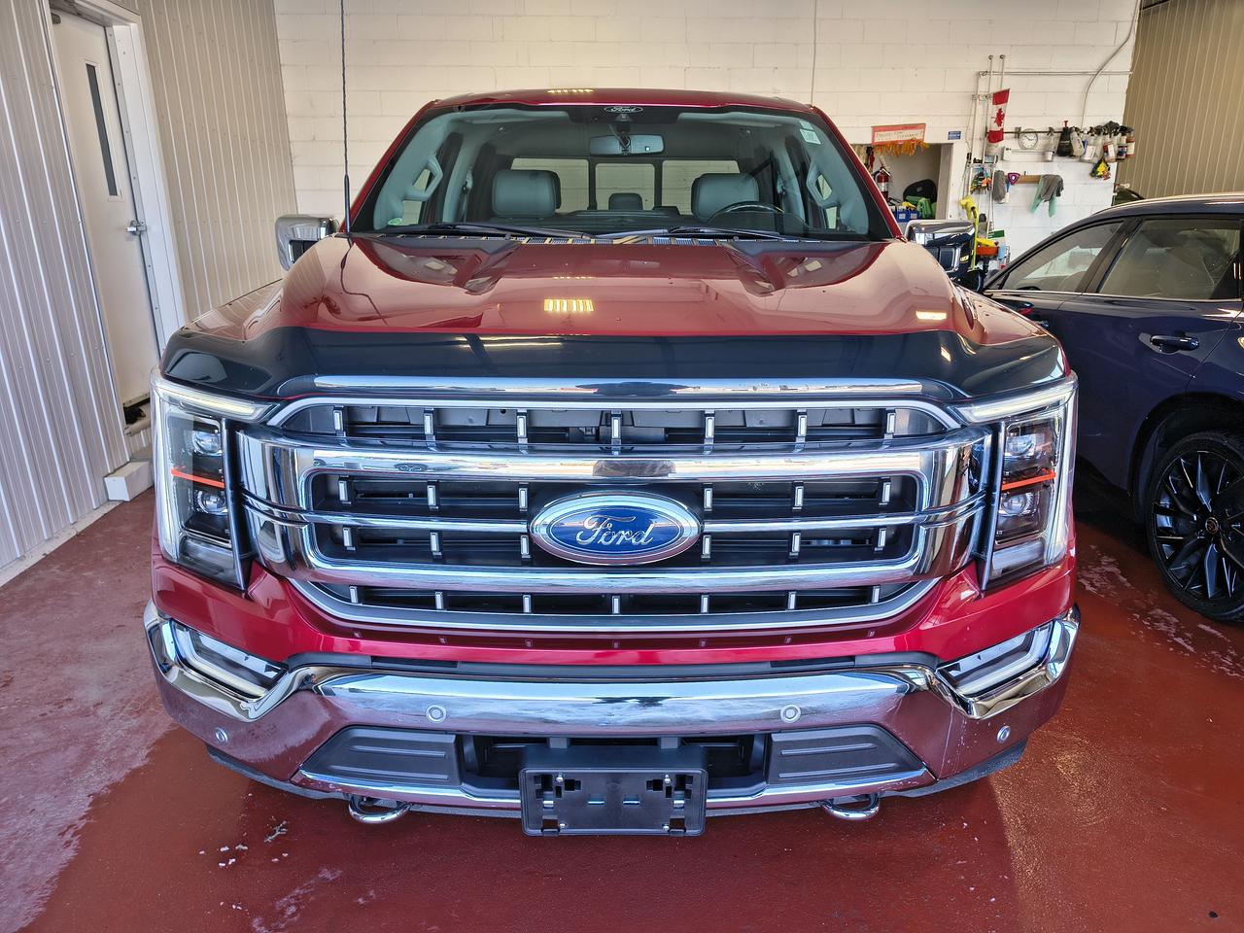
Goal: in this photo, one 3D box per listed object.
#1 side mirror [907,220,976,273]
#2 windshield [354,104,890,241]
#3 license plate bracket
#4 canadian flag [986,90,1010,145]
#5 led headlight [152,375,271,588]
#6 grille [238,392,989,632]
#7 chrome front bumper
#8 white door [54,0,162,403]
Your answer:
[{"bbox_3d":[1.105,-0.765,3.036,0.260,0.200,0.170,0,16,0],"label":"side mirror"},{"bbox_3d":[0.000,-0.986,2.870,1.670,0.130,0.930,0,49,0],"label":"windshield"},{"bbox_3d":[-0.013,0.595,1.580,0.335,0.155,0.090,0,16,0],"label":"license plate bracket"},{"bbox_3d":[3.470,-3.205,7.928,0.170,0.470,0.070,-1,16,-3],"label":"canadian flag"},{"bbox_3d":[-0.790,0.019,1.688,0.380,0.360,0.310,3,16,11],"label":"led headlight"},{"bbox_3d":[-0.012,0.072,1.537,1.380,0.430,0.190,0,16,0],"label":"grille"},{"bbox_3d":[-0.013,0.455,1.743,1.970,0.330,0.430,0,16,0],"label":"chrome front bumper"},{"bbox_3d":[-2.900,-1.359,4.760,0.060,2.100,0.880,-1,16,-3],"label":"white door"}]

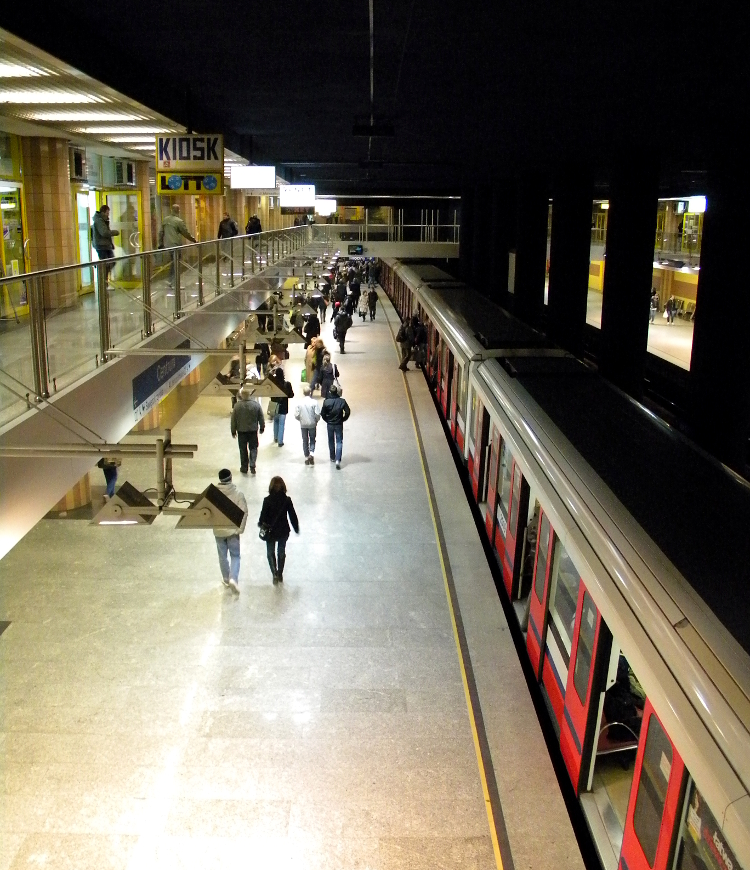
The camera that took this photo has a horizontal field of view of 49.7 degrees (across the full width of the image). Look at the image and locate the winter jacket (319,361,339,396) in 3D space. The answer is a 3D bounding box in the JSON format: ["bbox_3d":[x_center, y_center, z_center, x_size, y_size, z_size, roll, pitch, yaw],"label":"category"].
[{"bbox_3d":[-1.255,-1.575,21.840,0.580,0.920,0.420,1,15,3],"label":"winter jacket"}]

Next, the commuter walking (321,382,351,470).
[{"bbox_3d":[-0.811,-0.187,16.911,0.600,1.770,0.420,0,15,-1],"label":"commuter walking"}]

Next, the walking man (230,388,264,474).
[{"bbox_3d":[-2.638,-0.112,16.534,0.650,1.800,0.420,0,15,-1],"label":"walking man"}]

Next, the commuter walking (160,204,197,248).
[{"bbox_3d":[-4.403,-4.186,18.032,0.750,1.790,0.600,13,20,40],"label":"commuter walking"}]

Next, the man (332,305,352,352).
[{"bbox_3d":[-1.246,-4.013,31.022,0.700,1.800,0.500,0,15,-1],"label":"man"}]

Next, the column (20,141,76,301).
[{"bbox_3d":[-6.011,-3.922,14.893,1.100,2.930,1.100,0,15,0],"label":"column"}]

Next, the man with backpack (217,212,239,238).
[{"bbox_3d":[-5.350,-7.195,29.338,0.700,1.740,0.480,7,17,24],"label":"man with backpack"}]

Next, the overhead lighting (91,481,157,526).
[{"bbox_3d":[-1.626,0.439,5.237,0.392,0.207,0.249,0,15,-1],"label":"overhead lighting"}]

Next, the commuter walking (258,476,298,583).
[{"bbox_3d":[-1.397,1.367,11.707,0.580,1.660,0.420,1,15,2],"label":"commuter walking"}]

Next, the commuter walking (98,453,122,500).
[{"bbox_3d":[-4.868,0.409,14.738,0.550,1.700,0.500,-10,18,-35],"label":"commuter walking"}]

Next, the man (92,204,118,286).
[{"bbox_3d":[-5.998,-4.150,17.938,0.600,1.780,0.550,0,15,-2],"label":"man"}]

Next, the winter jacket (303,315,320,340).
[{"bbox_3d":[-2.410,-4.041,30.704,0.600,0.900,0.420,0,15,0],"label":"winter jacket"}]

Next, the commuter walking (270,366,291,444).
[{"bbox_3d":[-2.122,-0.608,18.165,0.580,1.790,0.450,2,15,8],"label":"commuter walking"}]

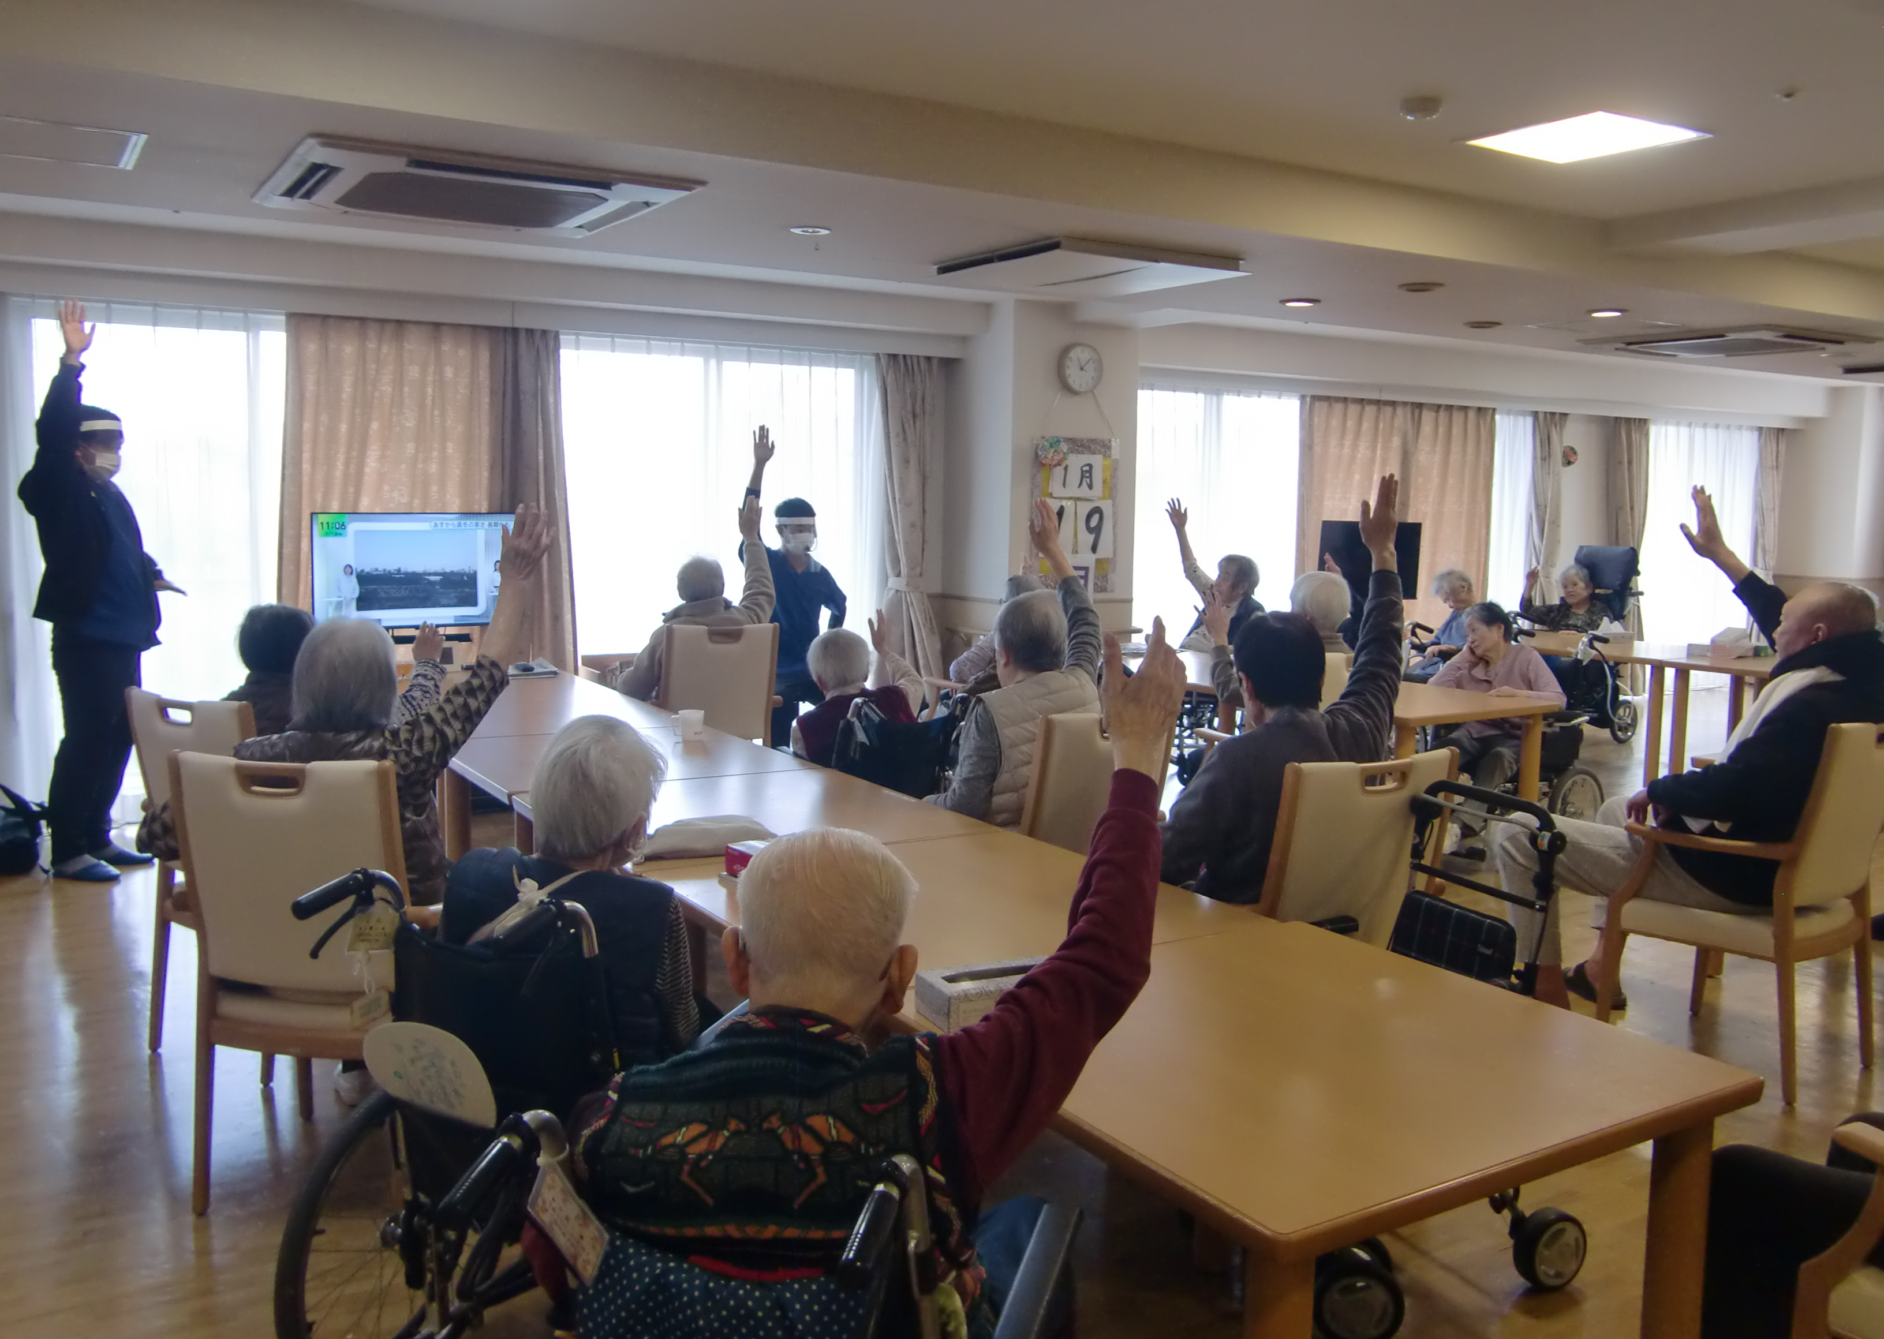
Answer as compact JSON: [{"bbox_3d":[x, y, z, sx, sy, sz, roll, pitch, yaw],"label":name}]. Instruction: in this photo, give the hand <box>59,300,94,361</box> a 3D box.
[{"bbox_3d":[-3.226,-1.262,5.680,0.125,0.220,0.080,-4,8,-38],"label":"hand"}]

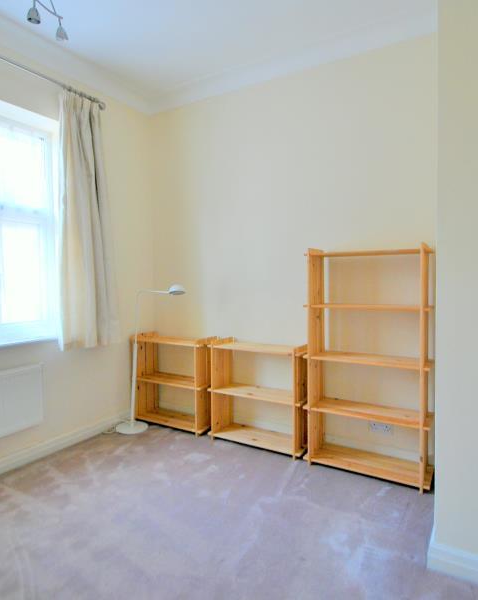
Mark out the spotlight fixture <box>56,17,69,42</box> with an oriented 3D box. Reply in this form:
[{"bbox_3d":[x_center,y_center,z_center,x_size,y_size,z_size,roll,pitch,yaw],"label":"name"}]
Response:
[{"bbox_3d":[-0.996,-1.511,2.100,0.065,0.115,0.065,1,3,31],"label":"spotlight fixture"}]

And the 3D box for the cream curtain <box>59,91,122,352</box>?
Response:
[{"bbox_3d":[-1.109,-0.554,2.798,0.113,1.818,0.470,1,3,31],"label":"cream curtain"}]

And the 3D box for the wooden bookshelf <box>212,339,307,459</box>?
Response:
[{"bbox_3d":[0.147,0.696,2.767,0.754,0.752,0.262,1,3,31],"label":"wooden bookshelf"}]

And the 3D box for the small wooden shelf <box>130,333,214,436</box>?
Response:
[{"bbox_3d":[-0.552,0.686,3.169,0.756,0.752,0.262,1,3,31],"label":"small wooden shelf"}]

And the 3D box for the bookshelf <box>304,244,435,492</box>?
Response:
[{"bbox_3d":[0.798,0.378,2.336,0.737,1.408,0.262,1,3,31],"label":"bookshelf"}]

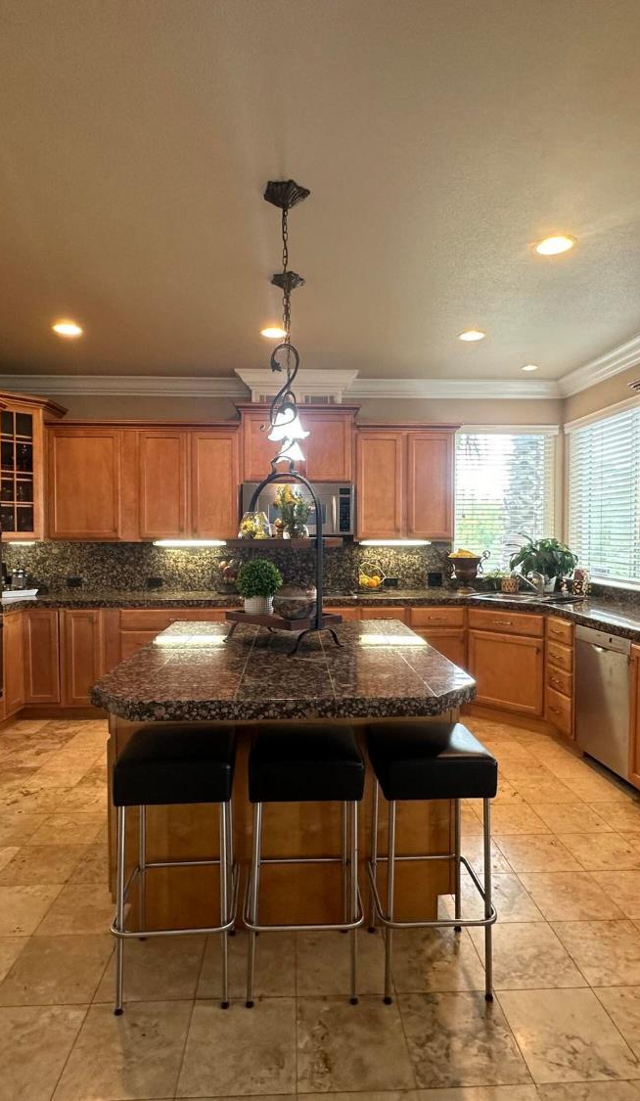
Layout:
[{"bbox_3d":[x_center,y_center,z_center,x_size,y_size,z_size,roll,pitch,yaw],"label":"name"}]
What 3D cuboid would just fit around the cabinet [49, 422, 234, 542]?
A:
[{"bbox_3d":[-1.406,-0.537,4.844,1.501,0.906,0.380,0,2,-3],"label":"cabinet"}]

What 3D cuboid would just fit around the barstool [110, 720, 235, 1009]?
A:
[{"bbox_3d":[-0.439,0.980,1.906,0.350,0.772,0.370,0,2,-4],"label":"barstool"}]

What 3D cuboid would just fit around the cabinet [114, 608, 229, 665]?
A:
[{"bbox_3d":[-1.080,0.837,4.752,0.920,0.845,0.600,0,1,-2],"label":"cabinet"}]

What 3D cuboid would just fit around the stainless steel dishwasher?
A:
[{"bbox_3d":[1.874,0.848,3.349,0.600,0.782,0.600,0,2,-3],"label":"stainless steel dishwasher"}]

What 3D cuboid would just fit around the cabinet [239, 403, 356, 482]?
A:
[{"bbox_3d":[-0.177,-0.853,4.862,0.935,0.615,0.390,0,1,-2],"label":"cabinet"}]

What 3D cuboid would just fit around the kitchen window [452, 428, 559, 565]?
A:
[{"bbox_3d":[1.649,-0.438,5.215,0.925,1.295,0.110,0,2,-3],"label":"kitchen window"}]

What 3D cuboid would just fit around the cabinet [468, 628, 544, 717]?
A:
[{"bbox_3d":[1.480,0.867,4.411,0.570,0.540,0.500,1,2,42],"label":"cabinet"}]

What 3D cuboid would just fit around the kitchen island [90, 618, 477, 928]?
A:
[{"bbox_3d":[-0.135,0.876,2.561,1.259,0.914,1.580,0,2,-3],"label":"kitchen island"}]

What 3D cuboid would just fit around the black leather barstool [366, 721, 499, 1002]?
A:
[{"bbox_3d":[0.354,0.980,1.934,0.334,0.738,0.370,0,2,-3],"label":"black leather barstool"}]

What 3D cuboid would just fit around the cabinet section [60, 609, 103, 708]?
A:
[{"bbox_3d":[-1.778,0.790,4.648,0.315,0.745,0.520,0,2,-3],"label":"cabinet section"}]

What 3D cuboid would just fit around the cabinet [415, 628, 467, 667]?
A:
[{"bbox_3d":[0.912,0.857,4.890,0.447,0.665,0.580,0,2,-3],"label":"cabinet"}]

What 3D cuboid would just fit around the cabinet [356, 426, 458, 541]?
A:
[{"bbox_3d":[0.704,-0.554,5.019,0.820,0.931,0.350,0,2,-3],"label":"cabinet"}]

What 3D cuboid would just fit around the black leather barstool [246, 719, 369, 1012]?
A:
[{"bbox_3d":[-0.050,0.978,1.919,0.360,0.740,0.390,0,1,-2],"label":"black leather barstool"}]

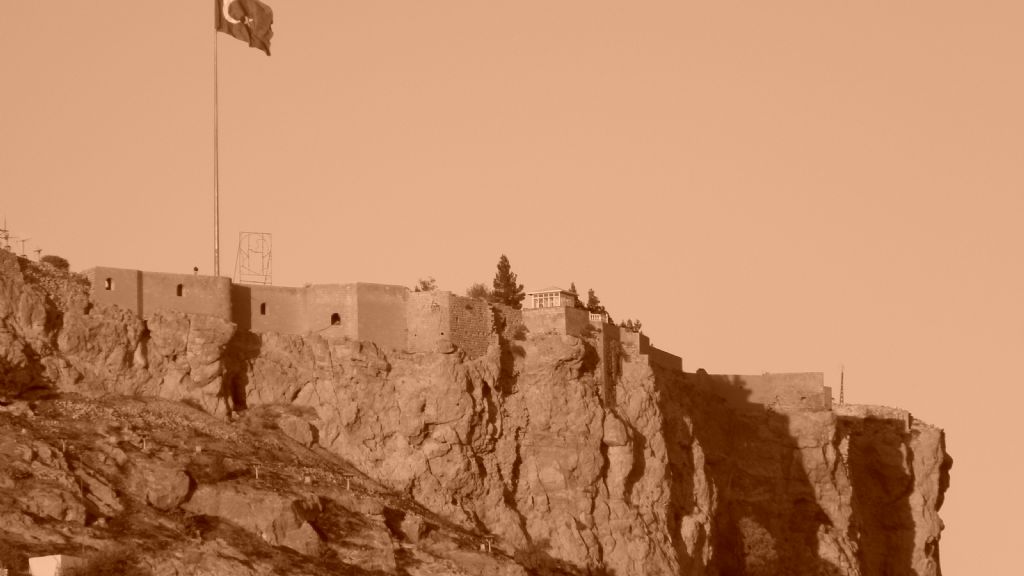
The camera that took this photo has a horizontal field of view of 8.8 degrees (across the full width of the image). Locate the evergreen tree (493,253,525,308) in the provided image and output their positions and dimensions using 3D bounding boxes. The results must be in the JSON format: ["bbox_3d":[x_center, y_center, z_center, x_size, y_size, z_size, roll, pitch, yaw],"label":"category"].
[{"bbox_3d":[-0.430,-0.560,828.000,4.000,7.000,4.000,-1,-8,0],"label":"evergreen tree"}]

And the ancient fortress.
[{"bbox_3d":[-6.290,5.920,833.000,91.000,15.500,30.000,1,-8,-8],"label":"ancient fortress"}]

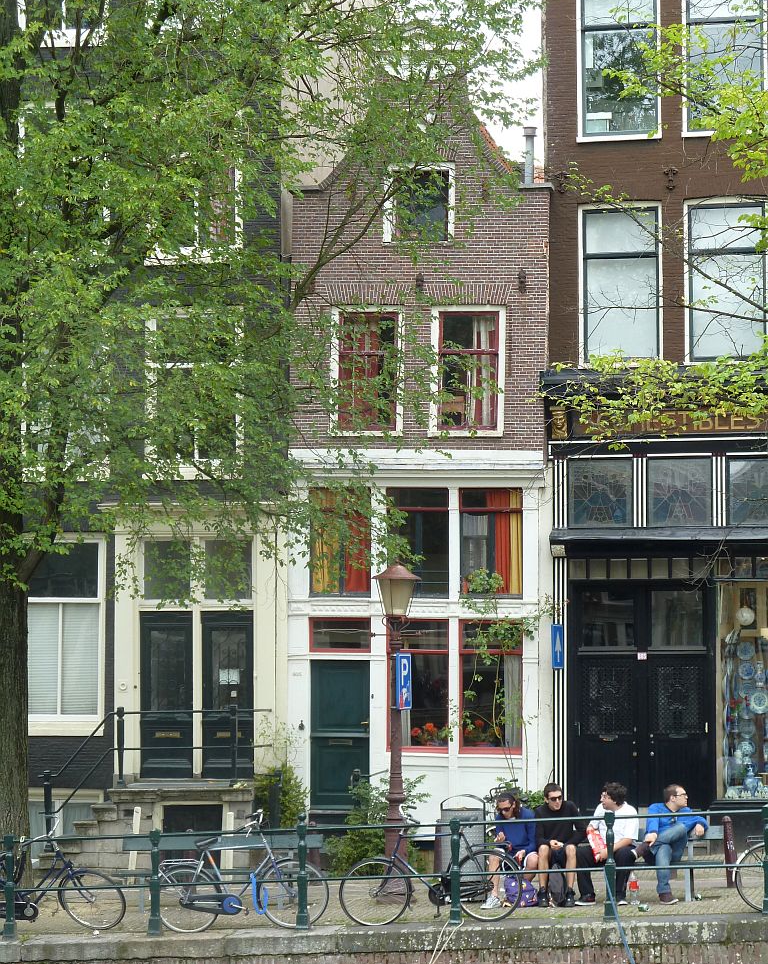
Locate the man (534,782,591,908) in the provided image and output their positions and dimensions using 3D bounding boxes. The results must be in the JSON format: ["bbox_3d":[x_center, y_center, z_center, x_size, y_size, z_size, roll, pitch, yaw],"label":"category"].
[{"bbox_3d":[1.884,3.826,28.100,0.580,1.309,0.850,0,-5,5],"label":"man"}]

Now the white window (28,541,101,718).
[{"bbox_3d":[-4.555,2.081,37.427,1.291,2.598,0.140,-1,-5,13],"label":"white window"}]

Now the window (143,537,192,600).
[{"bbox_3d":[-3.021,1.231,37.243,0.746,0.882,0.120,-1,-5,13],"label":"window"}]

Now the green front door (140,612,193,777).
[{"bbox_3d":[-3.033,2.970,37.126,0.773,2.321,0.100,-1,-5,13],"label":"green front door"}]

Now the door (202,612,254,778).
[{"bbox_3d":[-2.164,2.954,36.926,0.750,2.309,0.100,-1,-5,13],"label":"door"}]

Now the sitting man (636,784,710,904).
[{"bbox_3d":[3.002,3.780,27.800,0.760,1.243,0.800,0,-5,5],"label":"sitting man"}]

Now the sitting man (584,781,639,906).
[{"bbox_3d":[2.351,3.802,28.000,0.580,1.304,0.780,-2,-5,22],"label":"sitting man"}]

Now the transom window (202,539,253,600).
[{"bbox_3d":[-2.178,1.225,37.048,0.753,0.877,0.120,-1,-5,13],"label":"transom window"}]

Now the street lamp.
[{"bbox_3d":[0.128,2.782,29.853,0.560,3.830,0.560,0,-5,0],"label":"street lamp"}]

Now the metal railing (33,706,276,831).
[{"bbox_3d":[-3.088,4.010,36.108,2.790,1.929,1.650,-1,-5,13],"label":"metal railing"}]

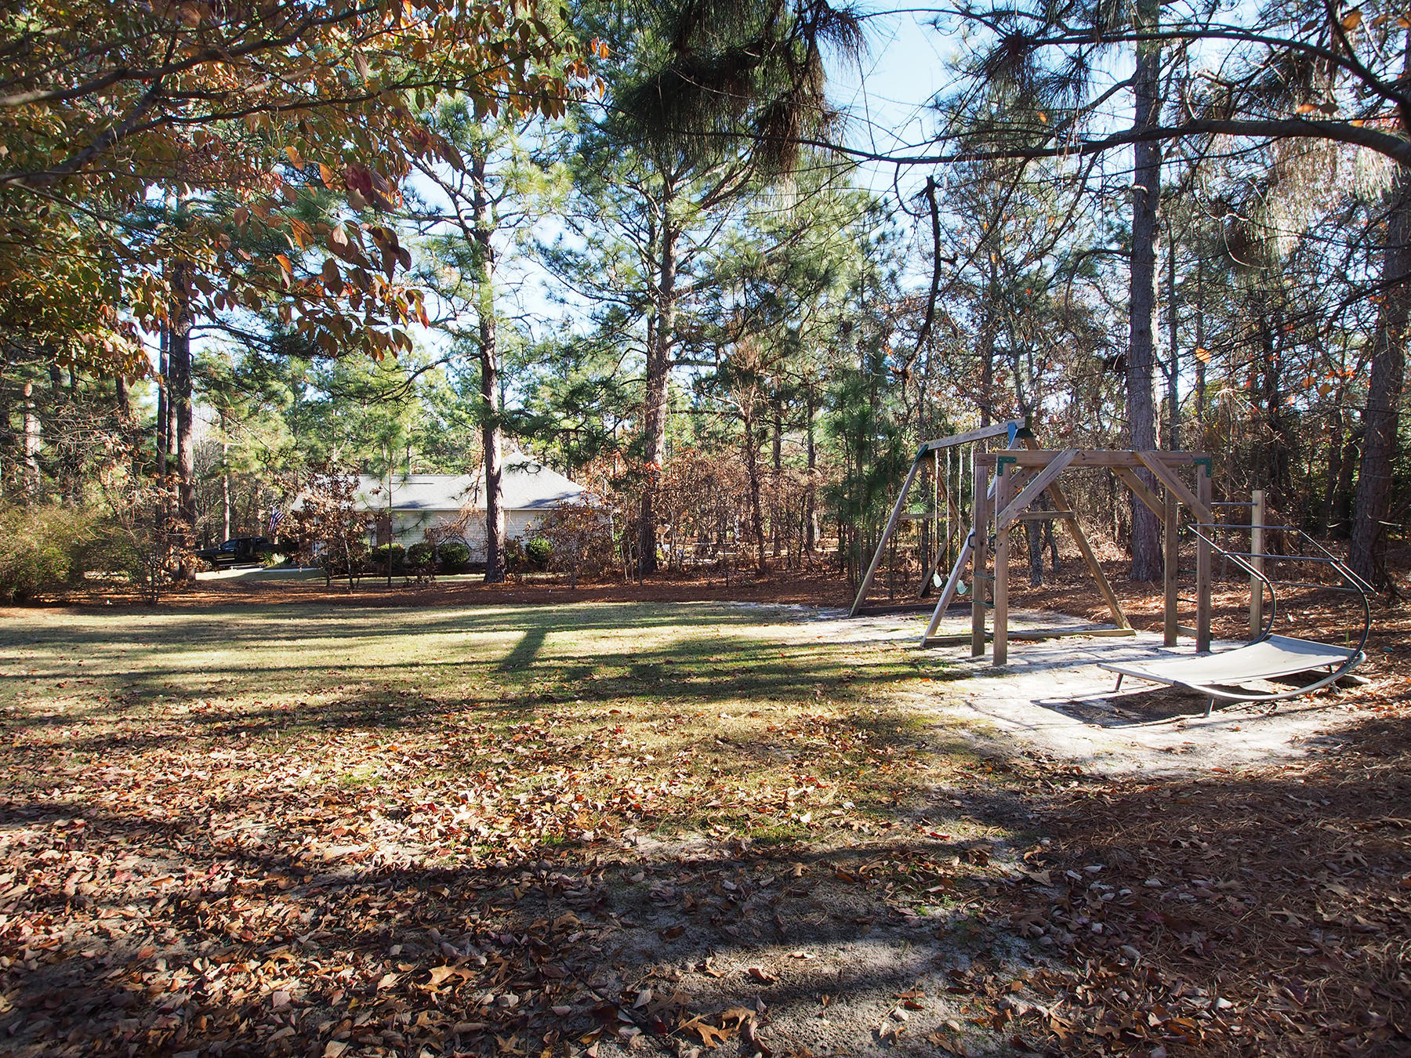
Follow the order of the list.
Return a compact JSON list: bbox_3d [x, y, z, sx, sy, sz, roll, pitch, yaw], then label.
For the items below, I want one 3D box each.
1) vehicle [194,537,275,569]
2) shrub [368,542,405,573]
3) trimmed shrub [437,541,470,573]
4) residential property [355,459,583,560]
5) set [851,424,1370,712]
[{"bbox_3d":[-28.046,1.457,44.500,5.500,1.850,1.950,0,1,-26],"label":"vehicle"},{"bbox_3d":[-15.197,1.341,35.000,1.650,1.400,1.500,0,1,0],"label":"shrub"},{"bbox_3d":[-12.015,1.304,35.000,1.500,1.400,1.450,0,1,0],"label":"trimmed shrub"},{"bbox_3d":[-12.300,-1.359,41.985,15.300,6.000,12.000,0,1,0],"label":"residential property"},{"bbox_3d":[4.300,0.024,8.851,3.800,2.600,5.700,0,1,-10],"label":"set"}]

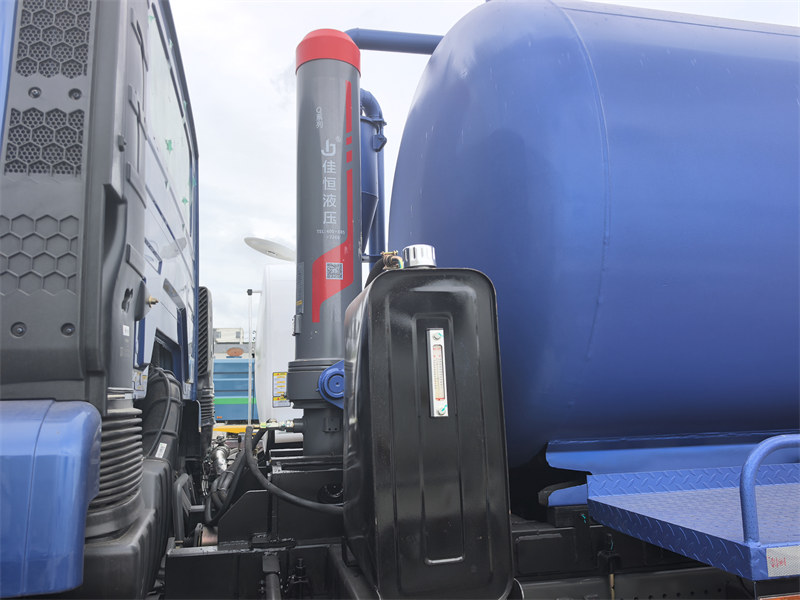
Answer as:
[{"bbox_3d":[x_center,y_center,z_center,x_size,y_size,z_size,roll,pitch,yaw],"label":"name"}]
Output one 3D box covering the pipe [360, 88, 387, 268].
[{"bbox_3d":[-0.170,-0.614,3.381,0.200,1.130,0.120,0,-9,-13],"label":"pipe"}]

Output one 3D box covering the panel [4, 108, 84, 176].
[{"bbox_3d":[-0.610,-0.270,1.074,0.121,0.126,0.020,0,-15,-9],"label":"panel"}]

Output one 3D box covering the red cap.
[{"bbox_3d":[-0.280,-0.959,2.458,0.249,0.167,0.249,-1,-9,0],"label":"red cap"}]

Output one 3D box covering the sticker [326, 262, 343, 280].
[{"bbox_3d":[-0.231,-0.101,2.204,0.059,0.059,0.004,1,-9,-15],"label":"sticker"}]

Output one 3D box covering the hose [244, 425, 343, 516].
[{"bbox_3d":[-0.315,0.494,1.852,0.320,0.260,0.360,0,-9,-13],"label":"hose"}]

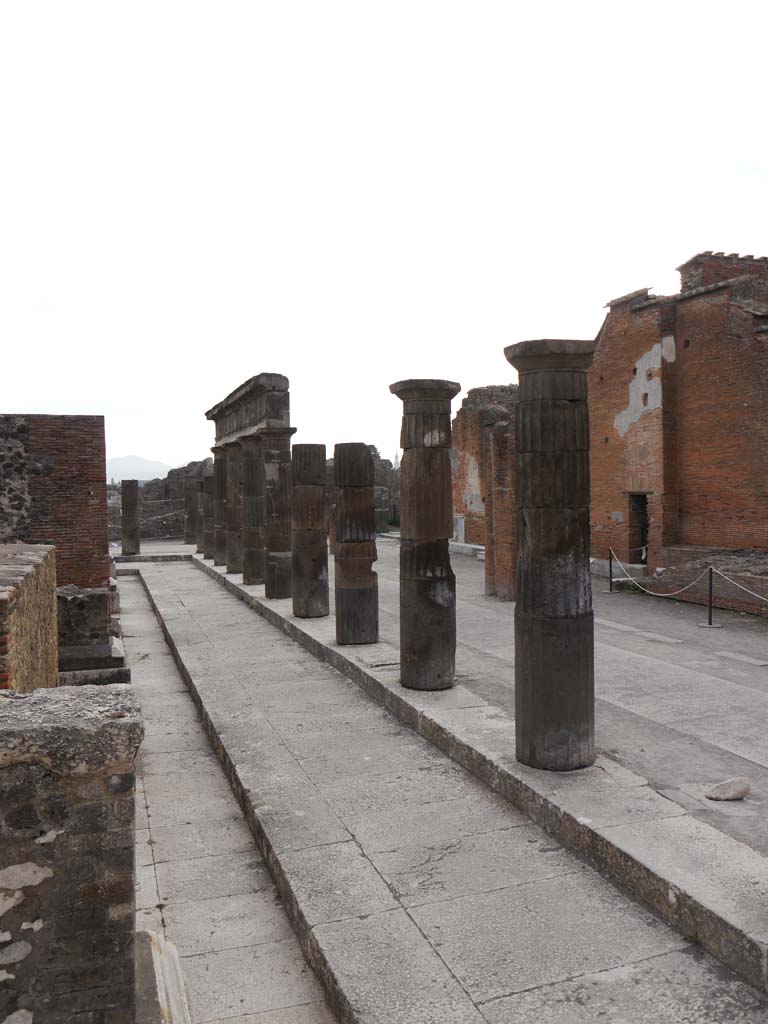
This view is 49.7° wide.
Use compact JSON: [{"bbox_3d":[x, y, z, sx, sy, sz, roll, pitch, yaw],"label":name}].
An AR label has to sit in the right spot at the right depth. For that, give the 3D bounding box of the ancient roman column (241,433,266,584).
[{"bbox_3d":[-3.202,-0.033,20.879,0.843,3.683,0.843,-1,2,-19],"label":"ancient roman column"}]

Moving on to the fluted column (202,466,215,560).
[{"bbox_3d":[-5.856,0.154,28.631,0.676,2.862,0.676,-1,2,-19],"label":"fluted column"}]

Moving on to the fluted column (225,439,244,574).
[{"bbox_3d":[-4.114,-0.099,23.527,0.843,3.664,0.843,-1,2,-19],"label":"fluted column"}]

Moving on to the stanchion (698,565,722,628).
[{"bbox_3d":[5.755,1.487,14.565,0.451,1.039,0.451,-1,2,-19],"label":"stanchion"}]

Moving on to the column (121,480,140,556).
[{"bbox_3d":[-9.028,0.221,29.564,0.647,2.685,0.647,-1,2,-19],"label":"column"}]

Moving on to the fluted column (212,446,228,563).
[{"bbox_3d":[-5.004,-0.174,26.173,0.833,3.659,0.833,-1,2,-19],"label":"fluted column"}]

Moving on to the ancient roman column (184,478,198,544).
[{"bbox_3d":[-8.351,-0.005,35.979,0.647,2.754,0.647,-1,2,-19],"label":"ancient roman column"}]

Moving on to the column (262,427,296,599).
[{"bbox_3d":[-2.276,0.046,18.240,0.853,3.679,0.853,-1,2,-19],"label":"column"}]

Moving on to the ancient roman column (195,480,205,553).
[{"bbox_3d":[-6.720,0.182,31.230,0.676,2.656,0.676,-1,2,-19],"label":"ancient roman column"}]

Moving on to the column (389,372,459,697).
[{"bbox_3d":[0.545,0.285,10.159,0.853,3.669,0.853,0,2,0],"label":"column"}]

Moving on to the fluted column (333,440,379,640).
[{"bbox_3d":[-0.421,0.490,12.949,0.686,3.097,0.686,0,2,0],"label":"fluted column"}]

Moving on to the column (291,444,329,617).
[{"bbox_3d":[-1.373,0.354,15.613,0.686,3.214,0.686,-1,2,-19],"label":"column"}]

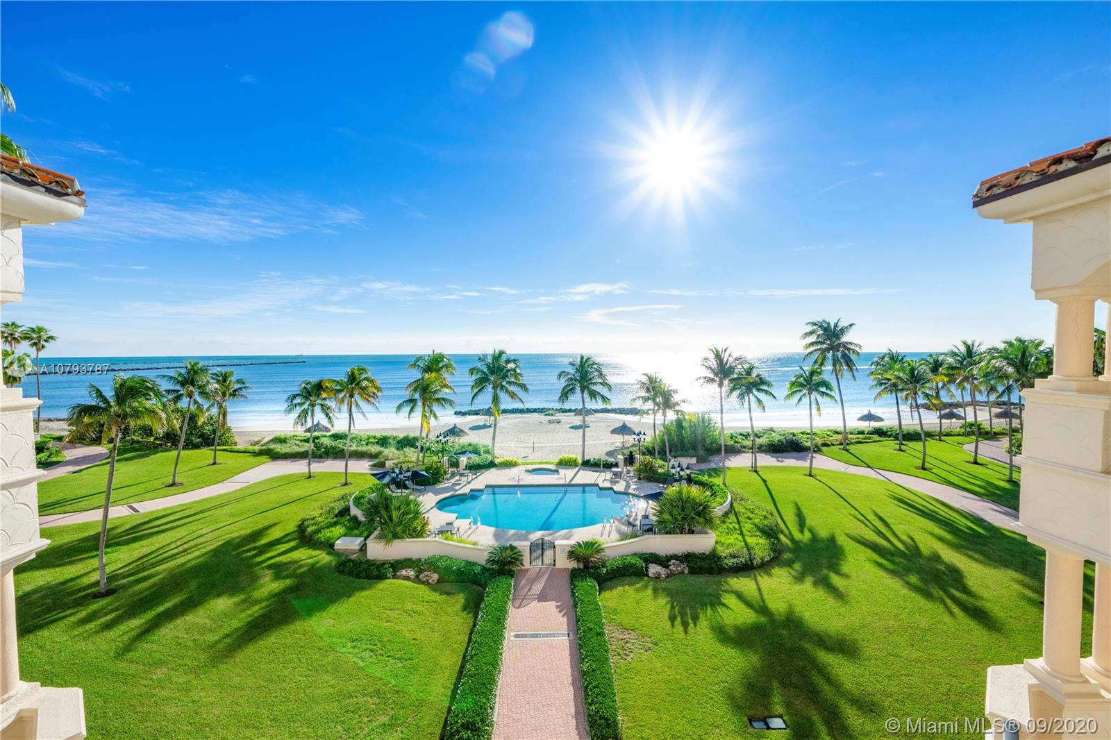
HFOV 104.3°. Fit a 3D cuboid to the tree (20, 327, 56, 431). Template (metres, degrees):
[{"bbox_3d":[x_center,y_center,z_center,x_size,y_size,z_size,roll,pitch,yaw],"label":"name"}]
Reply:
[{"bbox_3d":[-78.033,1.450,65.484,3.266,16.527,3.367,1,3,40],"label":"tree"}]

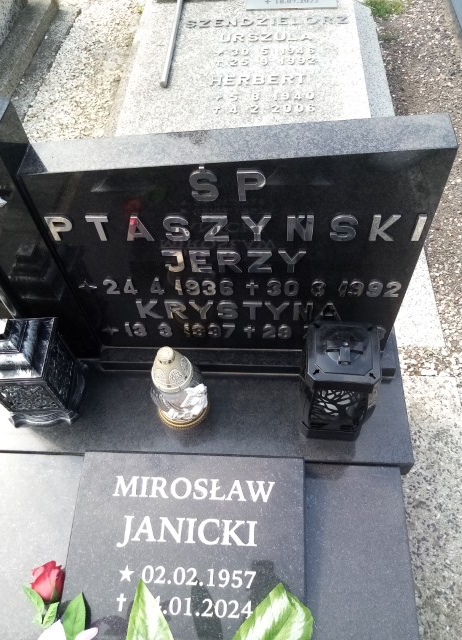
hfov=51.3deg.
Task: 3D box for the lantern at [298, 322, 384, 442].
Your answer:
[{"bbox_3d":[0.187,0.110,0.852,0.114,0.252,0.114,3,56,6],"label":"lantern"}]

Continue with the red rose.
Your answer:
[{"bbox_3d":[-0.301,0.431,0.792,0.056,0.056,0.063,1,76,4],"label":"red rose"}]

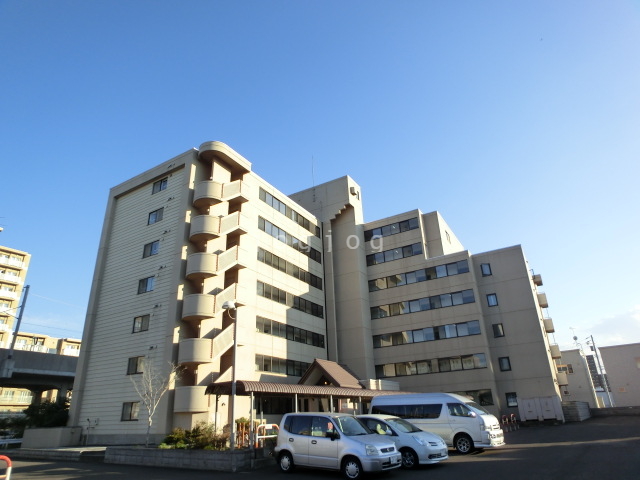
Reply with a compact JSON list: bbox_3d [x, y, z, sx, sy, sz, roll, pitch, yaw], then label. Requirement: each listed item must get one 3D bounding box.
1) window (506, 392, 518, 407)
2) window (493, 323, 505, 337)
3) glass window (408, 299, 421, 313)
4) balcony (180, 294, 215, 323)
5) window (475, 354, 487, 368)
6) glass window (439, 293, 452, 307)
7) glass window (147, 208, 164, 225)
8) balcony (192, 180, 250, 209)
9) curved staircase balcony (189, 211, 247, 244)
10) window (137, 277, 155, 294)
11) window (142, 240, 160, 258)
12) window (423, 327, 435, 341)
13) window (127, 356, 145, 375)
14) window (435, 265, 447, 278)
[{"bbox_3d":[15.943,13.268,32.183,0.820,1.100,0.120,-15,-27,27],"label":"window"},{"bbox_3d":[16.590,8.415,36.017,0.840,1.220,0.120,-16,-27,26],"label":"window"},{"bbox_3d":[9.100,6.311,36.993,0.990,1.185,0.120,-15,-27,29],"label":"glass window"},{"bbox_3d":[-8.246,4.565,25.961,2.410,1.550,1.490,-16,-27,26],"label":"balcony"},{"bbox_3d":[13.850,10.459,33.490,1.000,1.200,0.150,-16,-26,26],"label":"window"},{"bbox_3d":[11.928,5.677,36.387,1.030,1.200,0.120,-15,-27,27],"label":"glass window"},{"bbox_3d":[-13.482,-1.922,32.038,1.840,1.140,0.120,-16,-27,26],"label":"glass window"},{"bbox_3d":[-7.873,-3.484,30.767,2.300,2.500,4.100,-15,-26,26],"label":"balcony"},{"bbox_3d":[-7.839,-0.991,29.611,2.290,2.900,4.070,-16,-27,26],"label":"curved staircase balcony"},{"bbox_3d":[-12.858,3.373,28.871,1.680,1.170,0.150,-16,-26,26],"label":"window"},{"bbox_3d":[-12.861,0.743,29.642,1.720,1.100,0.120,-15,-27,27],"label":"window"},{"bbox_3d":[10.202,8.869,36.263,0.970,1.160,0.150,-15,-26,26],"label":"window"},{"bbox_3d":[-12.360,8.465,26.119,1.700,1.100,0.120,-15,-27,27],"label":"window"},{"bbox_3d":[11.839,3.095,37.624,1.000,1.200,0.150,-16,-26,26],"label":"window"}]

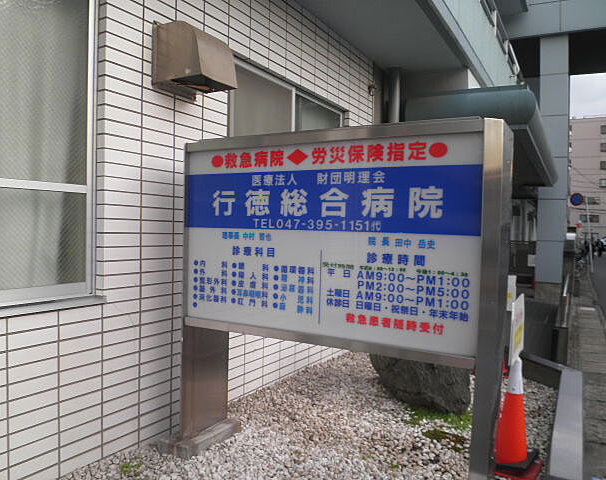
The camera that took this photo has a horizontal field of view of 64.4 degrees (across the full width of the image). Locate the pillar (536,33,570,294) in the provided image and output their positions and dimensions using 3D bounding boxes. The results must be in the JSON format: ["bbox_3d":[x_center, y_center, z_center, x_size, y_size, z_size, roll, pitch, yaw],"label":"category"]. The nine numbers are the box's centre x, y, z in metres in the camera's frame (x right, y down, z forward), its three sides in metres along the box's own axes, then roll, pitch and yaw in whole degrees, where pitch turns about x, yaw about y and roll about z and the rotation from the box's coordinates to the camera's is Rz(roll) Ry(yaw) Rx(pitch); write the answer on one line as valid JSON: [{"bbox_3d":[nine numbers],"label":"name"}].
[{"bbox_3d":[5.517,-1.560,10.656,0.570,5.733,0.580,2,1,28],"label":"pillar"}]

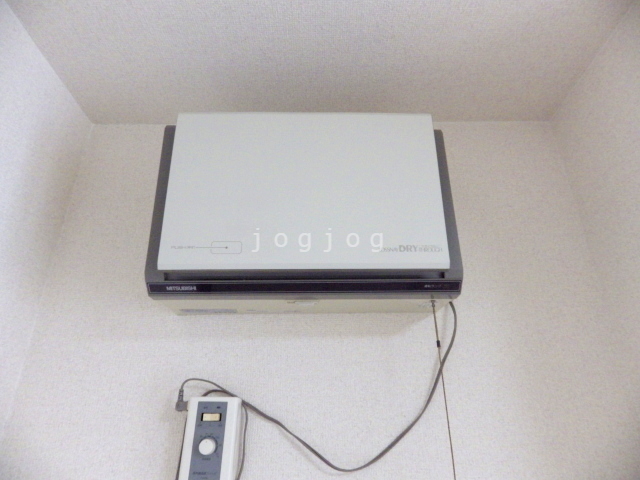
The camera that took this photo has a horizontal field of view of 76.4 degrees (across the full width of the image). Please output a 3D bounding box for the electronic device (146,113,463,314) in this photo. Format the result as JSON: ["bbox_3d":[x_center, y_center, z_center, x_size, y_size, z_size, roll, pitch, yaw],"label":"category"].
[{"bbox_3d":[-0.018,-0.031,0.535,0.370,0.233,0.126,0,-22,-2],"label":"electronic device"}]

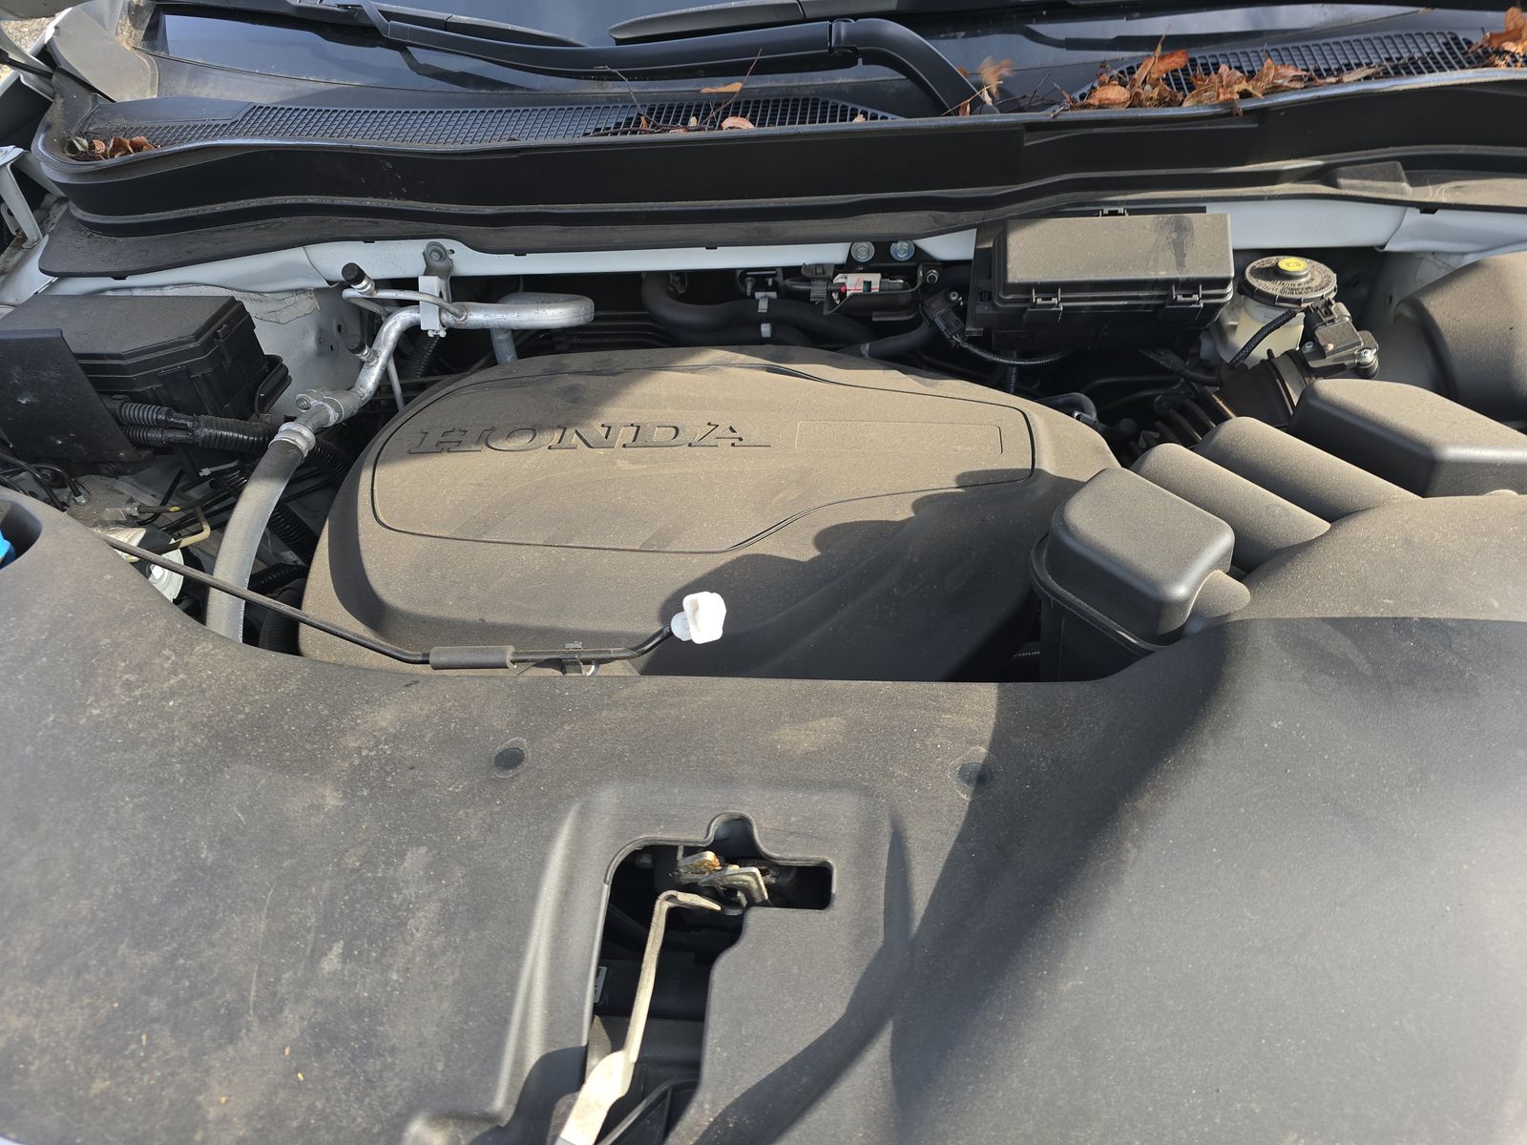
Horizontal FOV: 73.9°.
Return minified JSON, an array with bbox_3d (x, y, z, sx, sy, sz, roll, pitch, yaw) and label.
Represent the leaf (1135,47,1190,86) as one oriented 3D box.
[{"bbox_3d":[0.355,-0.451,0.905,0.047,0.029,0.028,1,45,7],"label":"leaf"}]

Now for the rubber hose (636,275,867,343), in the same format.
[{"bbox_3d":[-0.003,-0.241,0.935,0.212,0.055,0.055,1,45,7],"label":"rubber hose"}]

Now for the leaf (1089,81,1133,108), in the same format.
[{"bbox_3d":[0.307,-0.424,0.900,0.038,0.017,0.024,1,45,7],"label":"leaf"}]

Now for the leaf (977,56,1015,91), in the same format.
[{"bbox_3d":[0.207,-0.445,0.905,0.031,0.026,0.020,1,45,7],"label":"leaf"}]

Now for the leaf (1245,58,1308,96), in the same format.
[{"bbox_3d":[0.447,-0.432,0.884,0.051,0.025,0.029,1,45,7],"label":"leaf"}]

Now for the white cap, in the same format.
[{"bbox_3d":[-0.043,0.031,0.680,0.036,0.029,0.027,1,45,7],"label":"white cap"}]

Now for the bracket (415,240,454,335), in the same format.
[{"bbox_3d":[-0.297,-0.258,0.920,0.031,0.072,0.036,1,45,7],"label":"bracket"}]

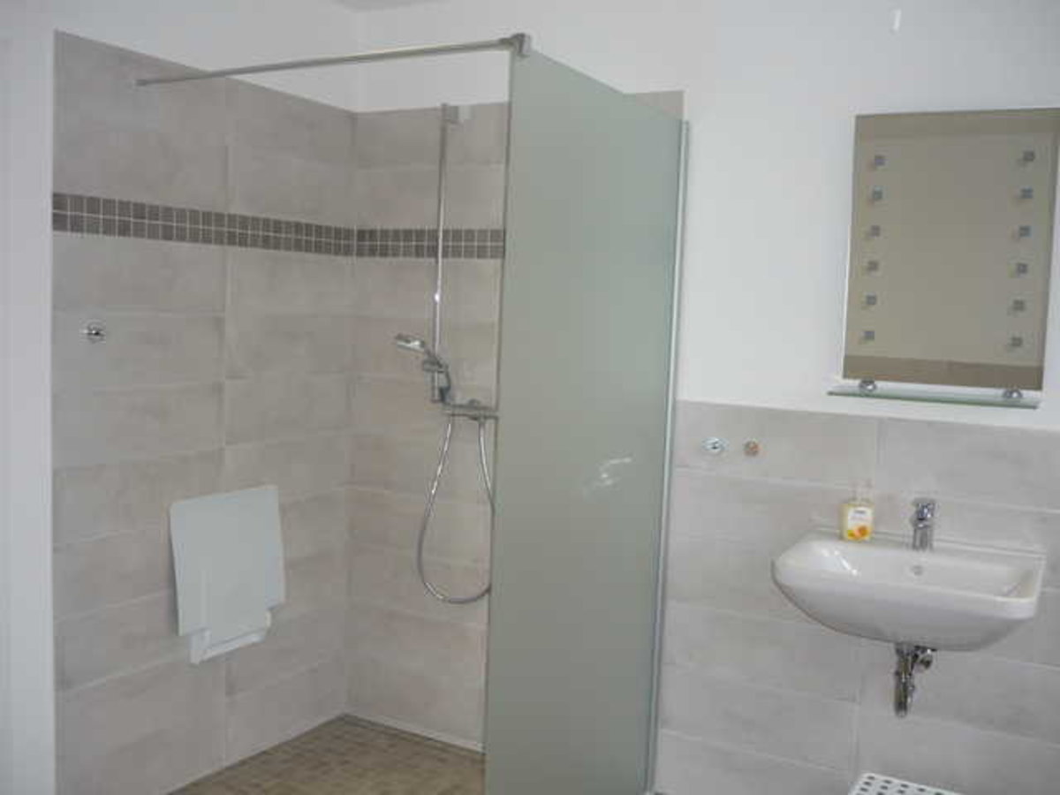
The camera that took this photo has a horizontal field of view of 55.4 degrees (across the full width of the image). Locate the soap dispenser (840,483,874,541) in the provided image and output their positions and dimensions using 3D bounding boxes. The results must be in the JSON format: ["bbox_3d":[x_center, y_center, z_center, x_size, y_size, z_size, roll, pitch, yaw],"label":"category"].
[{"bbox_3d":[0.858,0.304,2.652,0.078,0.155,0.046,1,5,-7],"label":"soap dispenser"}]

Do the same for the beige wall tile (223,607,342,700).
[{"bbox_3d":[-0.813,0.828,3.397,0.012,0.200,0.586,5,6,29],"label":"beige wall tile"}]

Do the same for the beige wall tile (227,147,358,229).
[{"bbox_3d":[-0.759,-0.666,3.264,0.012,0.200,0.586,5,6,29],"label":"beige wall tile"}]

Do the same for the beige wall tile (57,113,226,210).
[{"bbox_3d":[-1.036,-0.627,2.744,0.010,0.198,0.595,5,6,29],"label":"beige wall tile"}]

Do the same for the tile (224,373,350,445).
[{"bbox_3d":[-0.784,0.032,3.326,0.012,0.200,0.586,5,6,29],"label":"tile"}]

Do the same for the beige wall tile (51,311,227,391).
[{"bbox_3d":[-1.062,-0.133,2.802,0.012,0.200,0.577,5,6,29],"label":"beige wall tile"}]

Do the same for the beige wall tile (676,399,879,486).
[{"bbox_3d":[0.673,0.126,2.857,0.590,0.200,0.012,5,6,29],"label":"beige wall tile"}]

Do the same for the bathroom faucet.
[{"bbox_3d":[0.991,0.323,2.555,0.050,0.138,0.125,5,6,29],"label":"bathroom faucet"}]

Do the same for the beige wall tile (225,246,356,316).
[{"bbox_3d":[-0.768,-0.367,3.282,0.010,0.198,0.595,5,6,29],"label":"beige wall tile"}]

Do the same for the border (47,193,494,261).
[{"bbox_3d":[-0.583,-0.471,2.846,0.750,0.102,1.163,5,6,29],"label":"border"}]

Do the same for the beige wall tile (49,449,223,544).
[{"bbox_3d":[-1.072,0.266,2.819,0.010,0.198,0.595,5,6,29],"label":"beige wall tile"}]

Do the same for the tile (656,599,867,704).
[{"bbox_3d":[0.654,0.729,2.901,0.595,0.198,0.010,5,6,29],"label":"tile"}]

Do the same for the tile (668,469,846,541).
[{"bbox_3d":[0.666,0.326,2.875,0.590,0.200,0.012,5,6,29],"label":"tile"}]

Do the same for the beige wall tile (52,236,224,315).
[{"bbox_3d":[-1.050,-0.331,2.767,0.010,0.198,0.595,5,6,29],"label":"beige wall tile"}]

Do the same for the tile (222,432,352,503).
[{"bbox_3d":[-0.792,0.231,3.344,0.012,0.200,0.586,5,6,29],"label":"tile"}]

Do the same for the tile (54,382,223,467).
[{"bbox_3d":[-1.066,0.068,2.801,0.010,0.198,0.595,5,6,29],"label":"tile"}]

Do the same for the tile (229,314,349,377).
[{"bbox_3d":[-0.776,-0.166,3.299,0.010,0.198,0.595,5,6,29],"label":"tile"}]

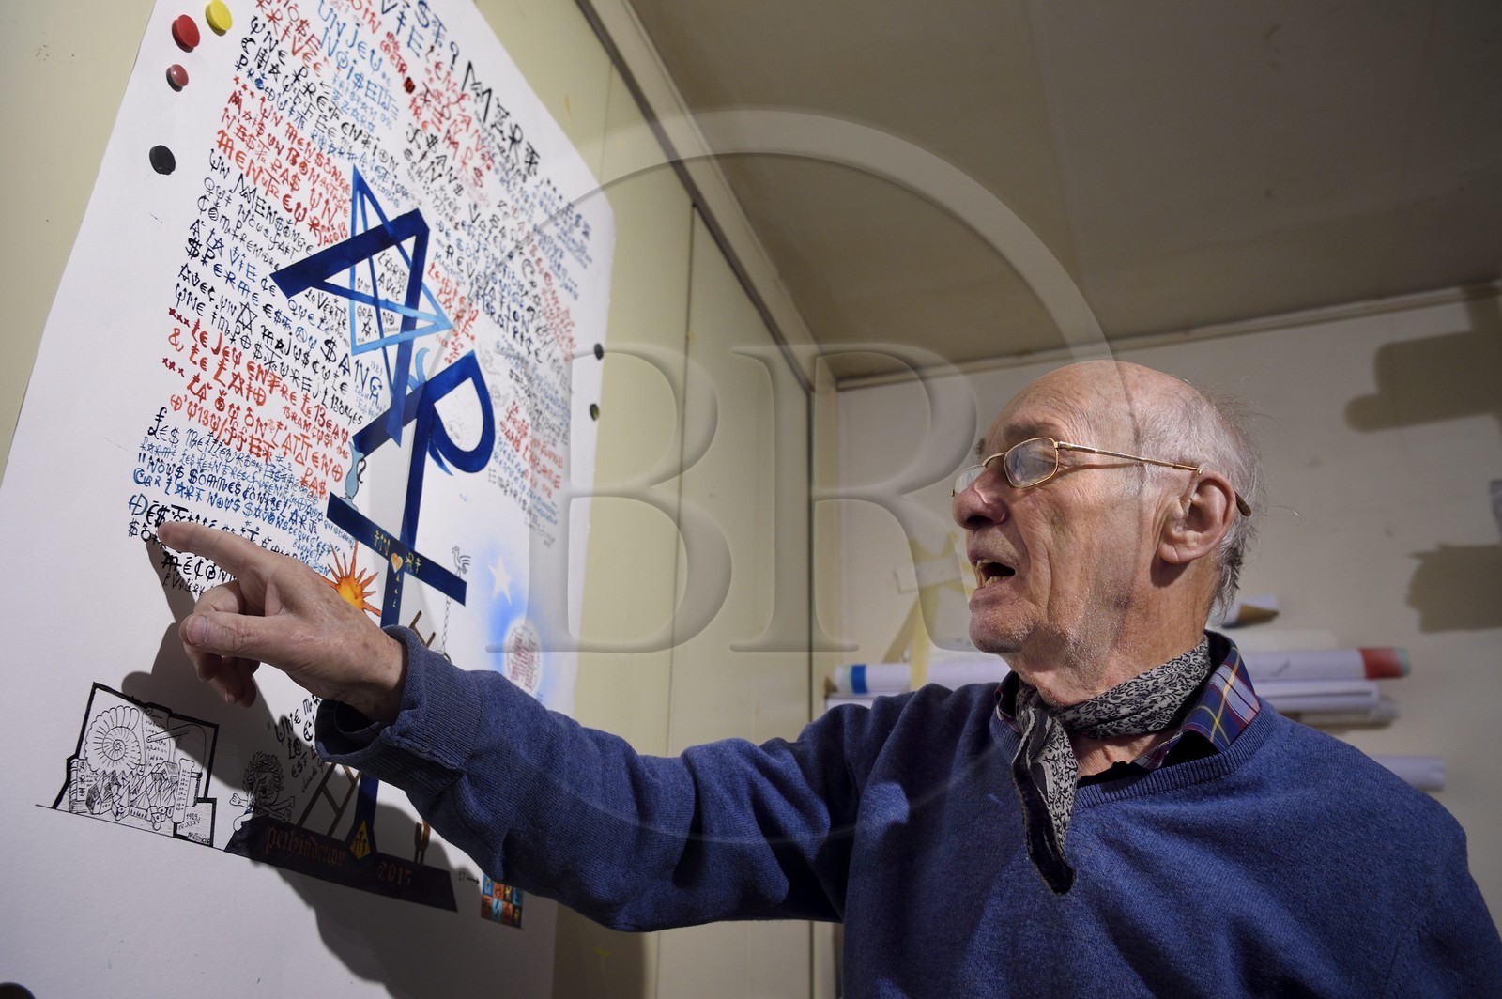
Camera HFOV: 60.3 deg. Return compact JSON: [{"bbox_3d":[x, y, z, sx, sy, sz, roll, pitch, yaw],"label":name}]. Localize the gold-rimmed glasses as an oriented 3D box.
[{"bbox_3d":[0.225,-0.003,0.858,0.143,0.040,0.141,10,-15,-18],"label":"gold-rimmed glasses"}]

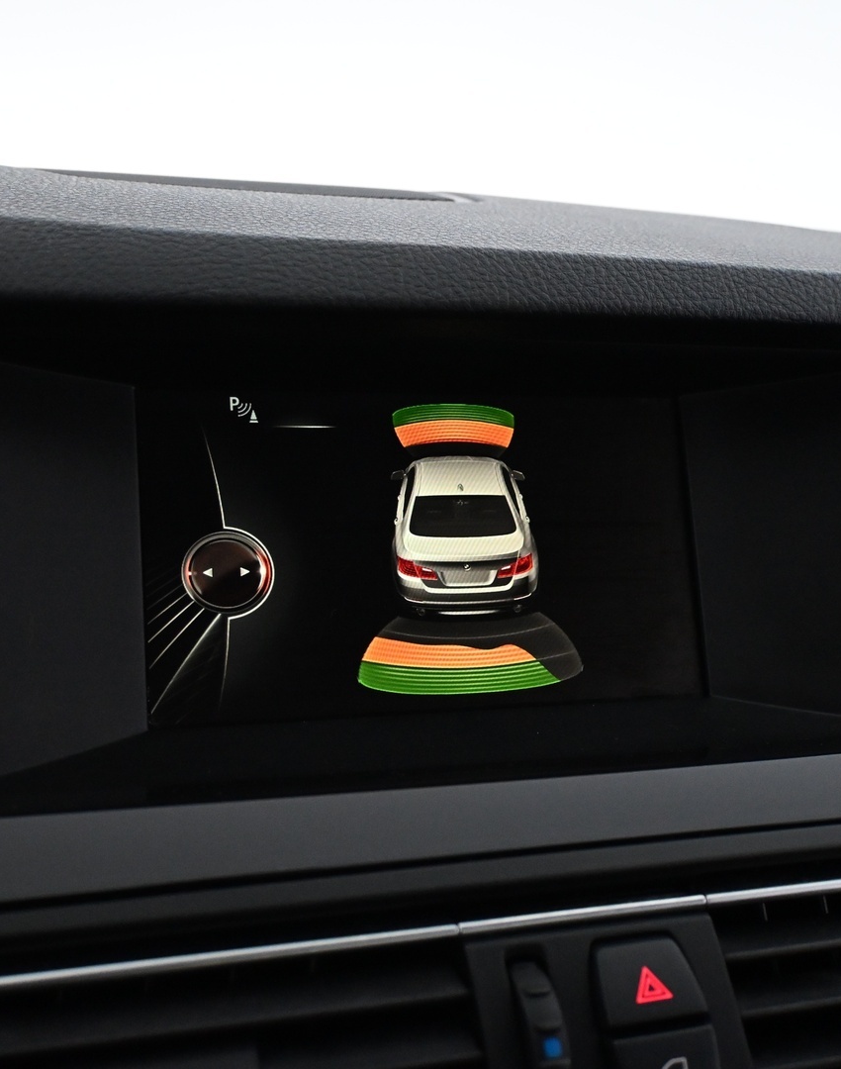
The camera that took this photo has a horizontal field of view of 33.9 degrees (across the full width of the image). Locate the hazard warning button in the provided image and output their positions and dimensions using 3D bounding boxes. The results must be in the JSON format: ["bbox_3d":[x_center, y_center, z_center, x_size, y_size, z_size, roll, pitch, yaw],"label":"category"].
[{"bbox_3d":[0.044,0.087,0.268,0.021,0.006,0.015,-1,58,-18],"label":"hazard warning button"}]

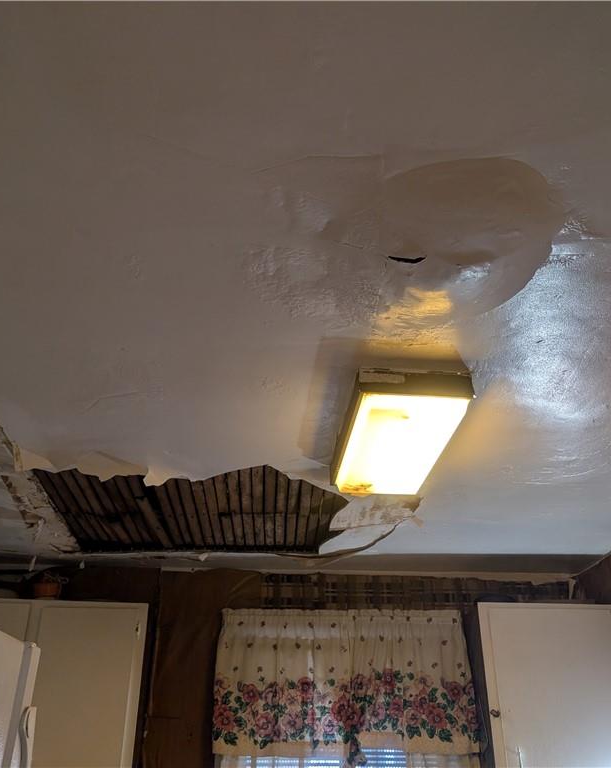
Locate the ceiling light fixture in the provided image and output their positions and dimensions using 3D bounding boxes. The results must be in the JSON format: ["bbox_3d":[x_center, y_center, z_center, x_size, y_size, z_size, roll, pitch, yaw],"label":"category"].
[{"bbox_3d":[0.260,0.165,2.055,0.294,0.099,0.602,2,-31,-4],"label":"ceiling light fixture"}]

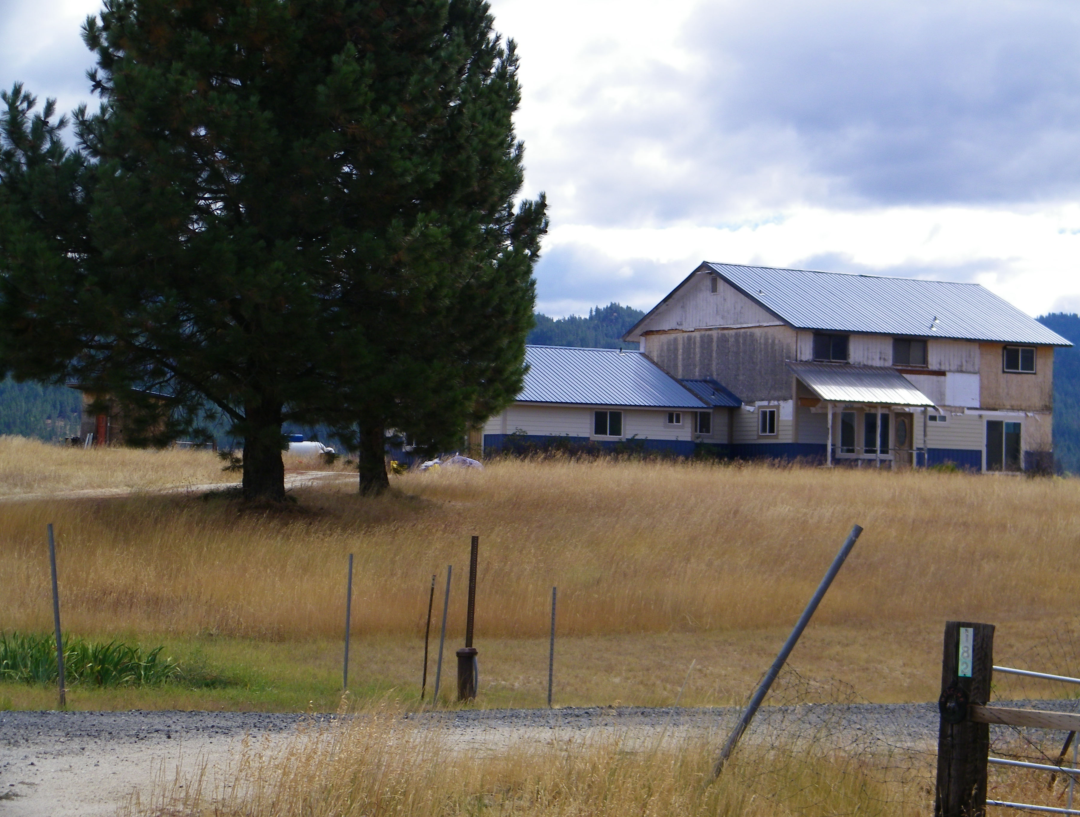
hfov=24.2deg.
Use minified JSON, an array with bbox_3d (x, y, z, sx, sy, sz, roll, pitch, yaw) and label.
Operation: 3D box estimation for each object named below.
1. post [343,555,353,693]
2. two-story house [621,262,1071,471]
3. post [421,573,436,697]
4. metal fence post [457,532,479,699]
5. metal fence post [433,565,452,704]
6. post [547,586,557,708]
[{"bbox_3d":[-2.116,2.372,27.820,0.036,1.527,0.036,3,-1,0],"label":"post"},{"bbox_3d":[12.560,-1.393,100.867,14.074,8.069,12.201,2,-2,-33],"label":"two-story house"},{"bbox_3d":[-1.203,2.472,27.167,0.040,1.358,0.040,6,-1,0],"label":"post"},{"bbox_3d":[-0.786,2.275,27.173,0.240,1.792,0.230,1,-1,0],"label":"metal fence post"},{"bbox_3d":[-1.042,2.416,26.869,0.037,1.487,0.037,7,-1,0],"label":"metal fence post"},{"bbox_3d":[0.134,2.533,26.716,0.035,1.290,0.035,2,-1,0],"label":"post"}]

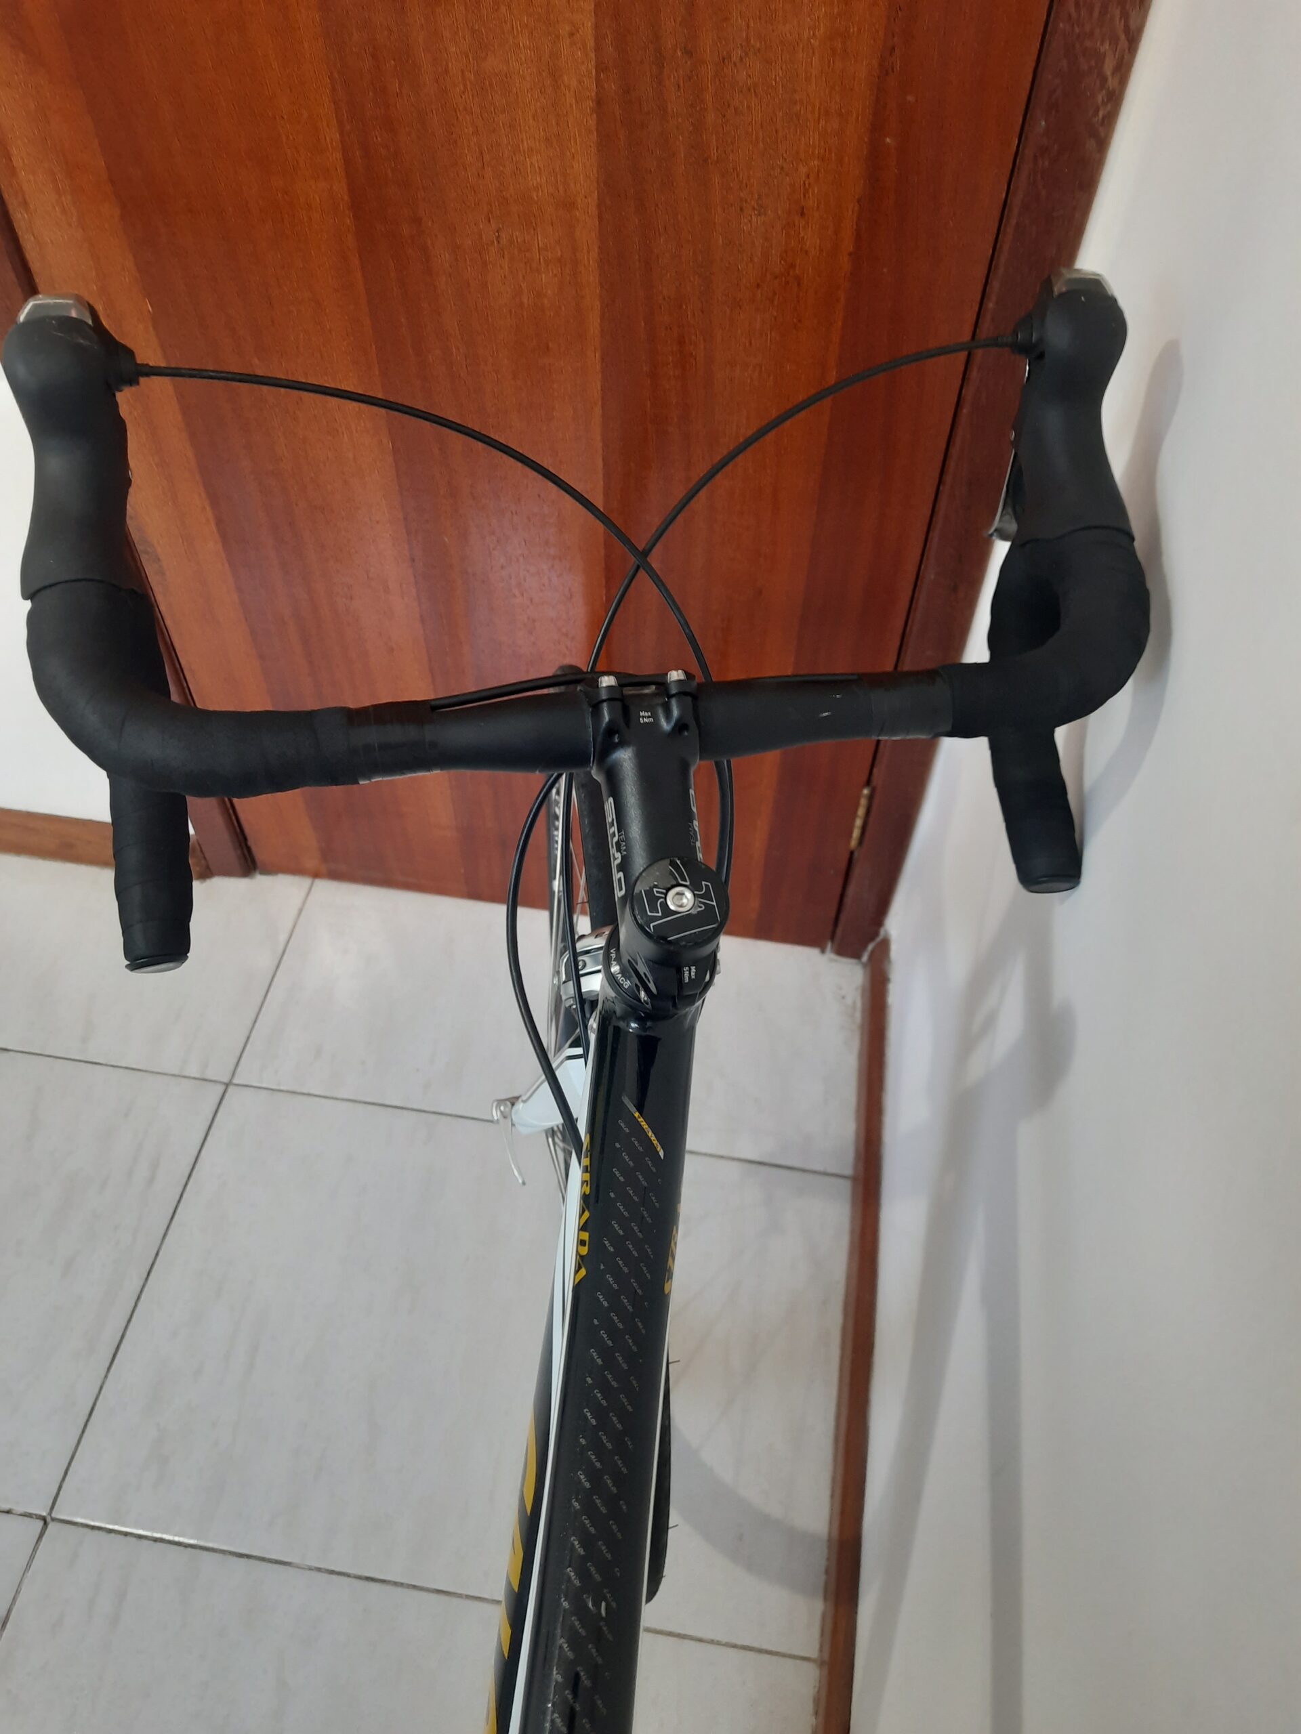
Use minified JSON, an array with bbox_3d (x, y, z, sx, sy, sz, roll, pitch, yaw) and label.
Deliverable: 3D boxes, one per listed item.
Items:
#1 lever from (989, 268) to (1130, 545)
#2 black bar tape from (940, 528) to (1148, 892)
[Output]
[{"bbox_3d":[0.188,-0.191,0.552,0.056,0.152,0.110,-7,51,-7],"label":"lever"},{"bbox_3d":[0.160,-0.074,0.578,0.112,0.175,0.134,-7,51,-7],"label":"black bar tape"}]

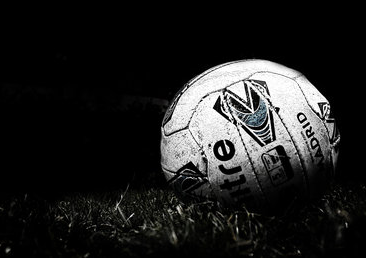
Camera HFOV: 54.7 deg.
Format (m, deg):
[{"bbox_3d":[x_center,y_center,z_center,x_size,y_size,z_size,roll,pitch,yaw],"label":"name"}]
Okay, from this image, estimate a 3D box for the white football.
[{"bbox_3d":[0.082,0.022,0.455,0.220,0.220,0.220,0,4,0],"label":"white football"}]

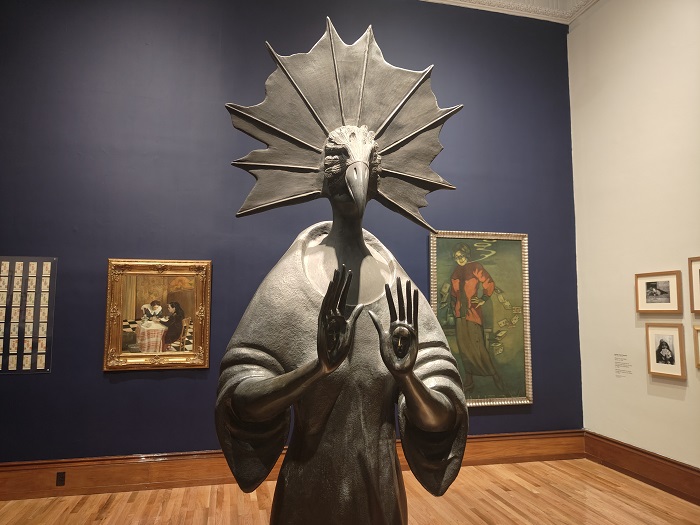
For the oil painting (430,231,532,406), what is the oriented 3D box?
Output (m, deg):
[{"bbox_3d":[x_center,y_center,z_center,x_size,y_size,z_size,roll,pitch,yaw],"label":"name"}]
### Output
[{"bbox_3d":[1.444,0.611,5.335,1.189,1.880,0.050,2,-6,-13],"label":"oil painting"}]

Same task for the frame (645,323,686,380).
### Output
[{"bbox_3d":[2.923,0.812,4.484,0.030,0.483,0.393,2,-6,-13],"label":"frame"}]

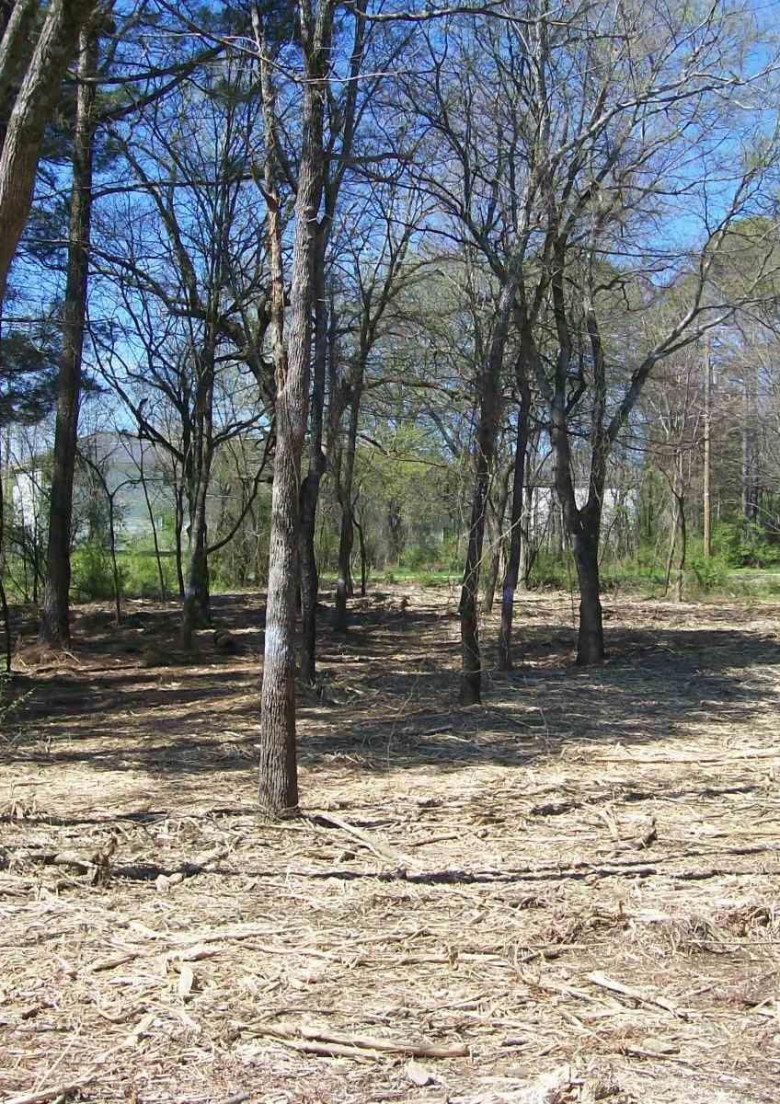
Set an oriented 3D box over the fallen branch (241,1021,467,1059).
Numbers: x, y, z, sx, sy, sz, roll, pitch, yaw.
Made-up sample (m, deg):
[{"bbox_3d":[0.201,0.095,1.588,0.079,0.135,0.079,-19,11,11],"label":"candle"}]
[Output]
[{"bbox_3d":[-0.121,1.477,4.709,0.736,0.060,0.130,0,1,16],"label":"fallen branch"}]

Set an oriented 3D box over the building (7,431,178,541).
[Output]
[{"bbox_3d":[-15.738,-3.296,82.000,9.000,6.600,8.000,0,1,-30],"label":"building"}]

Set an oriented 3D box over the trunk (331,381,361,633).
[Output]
[{"bbox_3d":[-0.642,-0.639,21.926,0.320,3.608,0.280,2,1,0],"label":"trunk"}]

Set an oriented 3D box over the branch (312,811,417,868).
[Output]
[{"bbox_3d":[-0.145,1.403,7.655,0.120,0.090,1.125,-1,1,-26],"label":"branch"}]

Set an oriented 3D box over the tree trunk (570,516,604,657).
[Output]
[{"bbox_3d":[2.385,0.472,18.615,0.348,1.711,0.348,-1,1,0],"label":"tree trunk"}]

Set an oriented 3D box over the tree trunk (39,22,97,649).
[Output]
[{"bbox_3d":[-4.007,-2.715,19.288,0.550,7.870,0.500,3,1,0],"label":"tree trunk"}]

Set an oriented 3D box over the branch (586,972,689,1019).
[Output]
[{"bbox_3d":[0.839,1.501,5.236,0.060,0.045,0.501,-1,1,-32],"label":"branch"}]

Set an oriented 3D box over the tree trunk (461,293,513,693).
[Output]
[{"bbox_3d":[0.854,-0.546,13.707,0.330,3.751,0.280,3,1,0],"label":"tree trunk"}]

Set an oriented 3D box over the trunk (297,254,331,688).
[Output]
[{"bbox_3d":[-0.769,-0.836,15.803,0.190,4.411,0.190,2,1,0],"label":"trunk"}]

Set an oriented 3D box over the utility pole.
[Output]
[{"bbox_3d":[12.829,-4.183,62.009,0.256,9.250,0.256,0,1,0],"label":"utility pole"}]

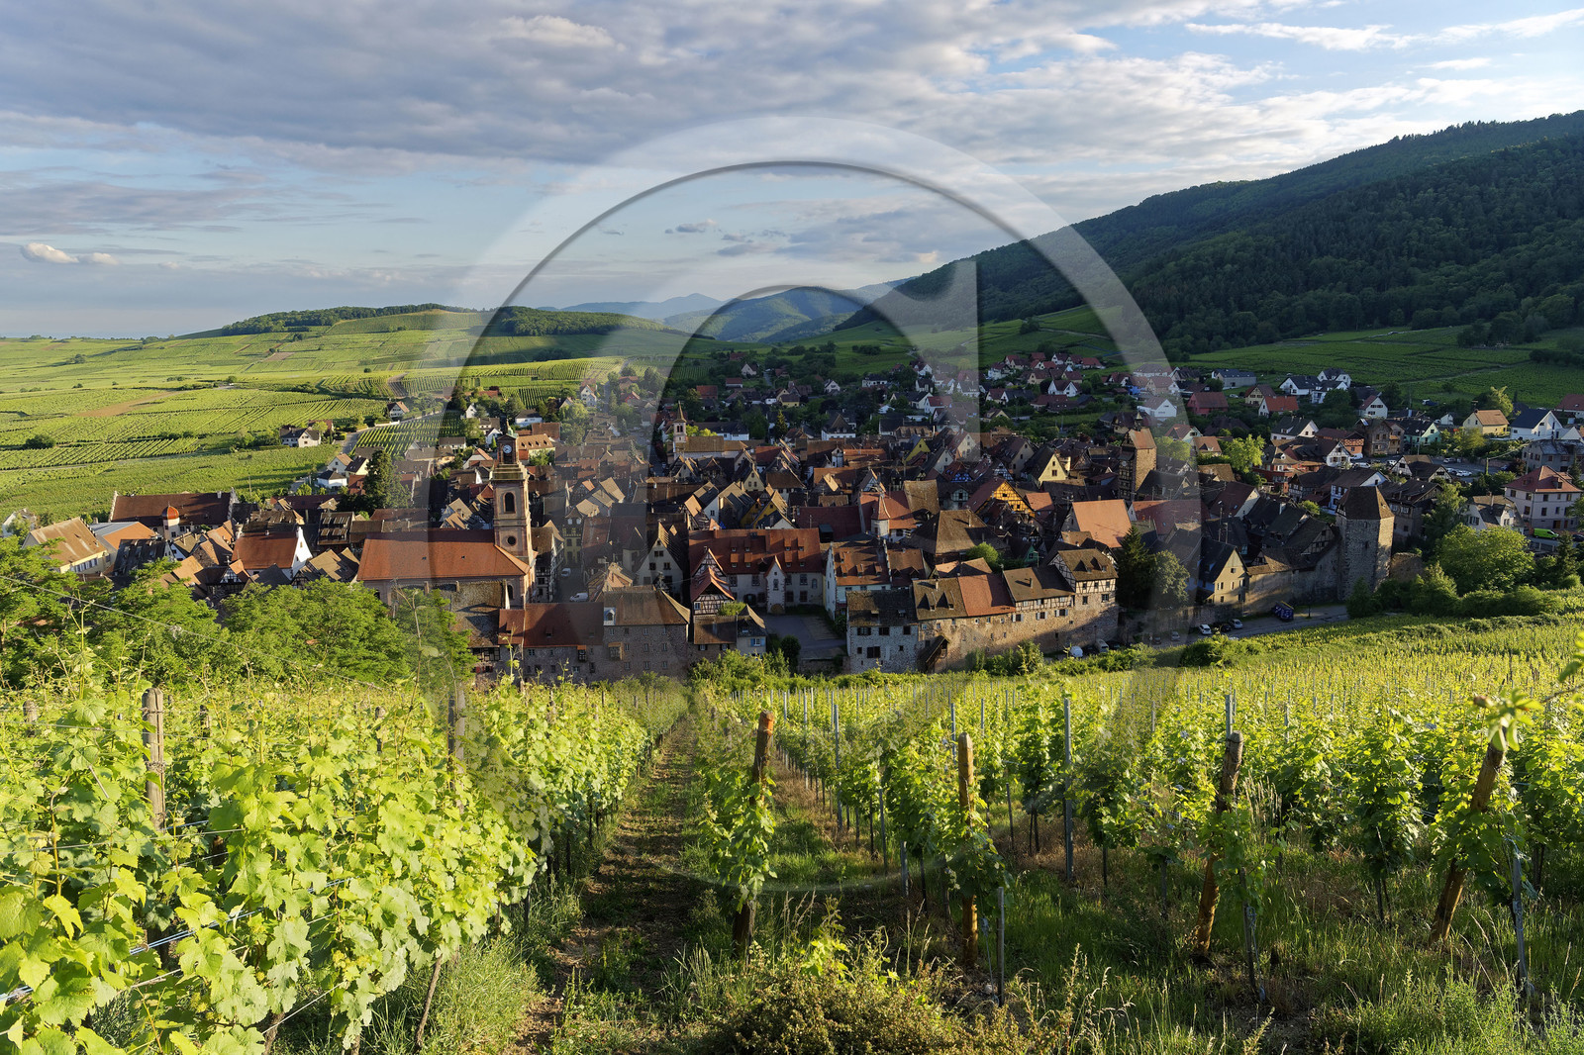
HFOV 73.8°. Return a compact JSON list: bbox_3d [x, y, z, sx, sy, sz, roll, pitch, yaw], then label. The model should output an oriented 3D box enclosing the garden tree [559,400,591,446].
[{"bbox_3d":[-98.476,-46.960,480.000,13.838,21.946,13.838,0,11,0],"label":"garden tree"}]

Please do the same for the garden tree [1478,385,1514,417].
[{"bbox_3d":[256.817,-44.657,385.000,11.297,14.443,11.297,0,11,0],"label":"garden tree"}]

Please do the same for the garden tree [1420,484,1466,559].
[{"bbox_3d":[140.596,-0.607,228.011,8.418,17.661,8.418,7,12,31],"label":"garden tree"}]

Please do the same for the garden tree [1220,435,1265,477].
[{"bbox_3d":[120.764,-18.554,283.005,11.290,12.668,11.290,4,11,23],"label":"garden tree"}]

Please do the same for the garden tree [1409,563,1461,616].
[{"bbox_3d":[113.888,11.064,187.000,7.923,9.427,7.923,0,11,0],"label":"garden tree"}]

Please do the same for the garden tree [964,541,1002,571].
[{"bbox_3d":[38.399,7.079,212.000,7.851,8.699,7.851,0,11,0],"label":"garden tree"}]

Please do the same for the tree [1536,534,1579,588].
[{"bbox_3d":[137.989,6.345,190.000,6.393,10.914,6.393,0,11,0],"label":"tree"}]

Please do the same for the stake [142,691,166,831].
[{"bbox_3d":[-3.433,1.685,5.750,0.110,1.692,0.110,3,10,0],"label":"stake"}]

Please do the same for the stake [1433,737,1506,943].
[{"bbox_3d":[5.007,2.292,7.825,0.120,1.810,0.120,5,18,-1],"label":"stake"}]

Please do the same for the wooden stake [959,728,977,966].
[{"bbox_3d":[1.348,2.469,8.100,0.120,1.930,0.120,-3,12,1],"label":"wooden stake"}]

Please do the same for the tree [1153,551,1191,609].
[{"bbox_3d":[73.661,10.367,205.006,7.464,12.337,7.464,4,11,20],"label":"tree"}]

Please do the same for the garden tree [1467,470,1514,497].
[{"bbox_3d":[173.540,-10.588,262.002,9.987,7.131,7.989,7,13,33],"label":"garden tree"}]

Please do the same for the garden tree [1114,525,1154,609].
[{"bbox_3d":[66.775,8.276,206.012,7.351,17.322,7.351,3,11,18],"label":"garden tree"}]

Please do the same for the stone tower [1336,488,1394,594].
[{"bbox_3d":[116.800,2.698,215.093,9.200,22.900,8.200,0,10,0],"label":"stone tower"}]

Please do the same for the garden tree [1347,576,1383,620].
[{"bbox_3d":[103.130,12.689,190.000,5.826,7.573,5.826,0,11,0],"label":"garden tree"}]

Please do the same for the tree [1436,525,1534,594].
[{"bbox_3d":[131.418,6.561,200.000,16.046,14.068,16.500,0,11,0],"label":"tree"}]

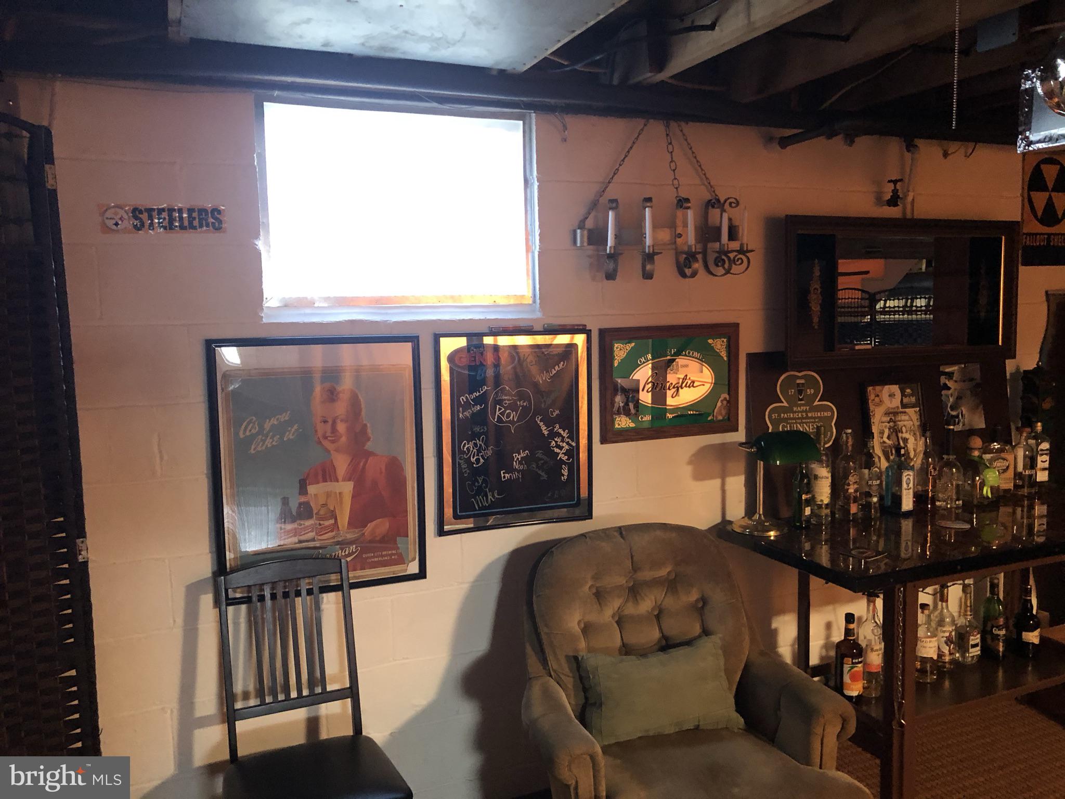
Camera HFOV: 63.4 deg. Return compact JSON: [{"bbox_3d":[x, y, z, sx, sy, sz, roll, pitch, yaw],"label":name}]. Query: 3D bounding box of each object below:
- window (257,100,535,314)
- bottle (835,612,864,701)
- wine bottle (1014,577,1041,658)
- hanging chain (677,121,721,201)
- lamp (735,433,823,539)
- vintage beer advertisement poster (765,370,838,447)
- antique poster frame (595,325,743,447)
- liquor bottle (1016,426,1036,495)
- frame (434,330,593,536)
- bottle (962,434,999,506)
[{"bbox_3d":[-0.360,-0.534,2.447,0.798,0.577,0.080,-4,7,-23],"label":"window"},{"bbox_3d":[1.040,0.836,2.819,0.085,0.284,0.085,-3,6,-18],"label":"bottle"},{"bbox_3d":[1.801,0.796,3.123,0.085,0.268,0.085,-3,6,-15],"label":"wine bottle"},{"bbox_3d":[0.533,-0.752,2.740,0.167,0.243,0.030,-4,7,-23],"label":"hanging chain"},{"bbox_3d":[0.763,0.264,2.769,0.235,0.341,0.245,-5,7,-29],"label":"lamp"},{"bbox_3d":[0.942,0.045,3.007,0.321,0.291,0.010,-4,7,-23],"label":"vintage beer advertisement poster"},{"bbox_3d":[0.451,-0.057,2.809,0.526,0.363,0.025,-4,7,-23],"label":"antique poster frame"},{"bbox_3d":[1.921,0.235,3.353,0.071,0.262,0.071,-3,6,-13],"label":"liquor bottle"},{"bbox_3d":[-0.049,0.095,2.614,0.503,0.592,0.024,-4,7,-23],"label":"frame"},{"bbox_3d":[1.669,0.263,3.218,0.112,0.245,0.088,-3,6,-15],"label":"bottle"}]

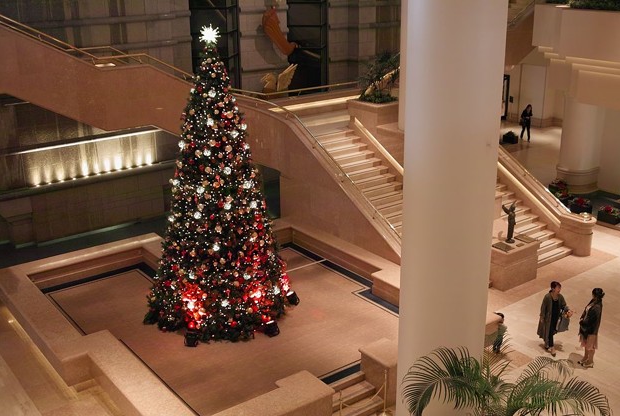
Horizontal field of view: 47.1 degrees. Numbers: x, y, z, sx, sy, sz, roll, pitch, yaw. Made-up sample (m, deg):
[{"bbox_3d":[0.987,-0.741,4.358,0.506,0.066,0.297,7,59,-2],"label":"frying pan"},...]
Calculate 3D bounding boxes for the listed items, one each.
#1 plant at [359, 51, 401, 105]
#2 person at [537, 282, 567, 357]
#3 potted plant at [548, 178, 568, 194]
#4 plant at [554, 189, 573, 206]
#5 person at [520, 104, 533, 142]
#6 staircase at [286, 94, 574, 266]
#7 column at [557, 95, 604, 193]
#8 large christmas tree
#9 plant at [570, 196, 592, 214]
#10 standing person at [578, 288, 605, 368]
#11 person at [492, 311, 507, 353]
[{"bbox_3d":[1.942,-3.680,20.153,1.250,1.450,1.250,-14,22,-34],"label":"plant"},{"bbox_3d":[4.870,2.184,14.206,0.540,1.580,0.450,-17,24,-40],"label":"person"},{"bbox_3d":[8.495,-0.753,24.372,0.450,0.470,0.580,-14,22,-34],"label":"potted plant"},{"bbox_3d":[8.277,-0.385,23.272,0.450,0.470,0.580,-14,22,-34],"label":"plant"},{"bbox_3d":[9.787,-3.838,32.055,0.520,1.620,0.420,-3,18,-6],"label":"person"},{"bbox_3d":[3.316,-0.499,19.299,6.150,3.500,5.900,-14,22,-34],"label":"staircase"},{"bbox_3d":[9.419,-2.318,24.505,1.440,3.400,1.440,-14,22,-34],"label":"column"},{"bbox_3d":[-1.956,-0.631,14.600,3.200,5.960,3.200,-1,18,0],"label":"large christmas tree"},{"bbox_3d":[8.601,-0.132,22.527,0.430,0.470,0.580,-14,22,-34],"label":"plant"},{"bbox_3d":[5.466,2.305,13.720,0.380,1.630,0.460,9,21,27],"label":"standing person"},{"bbox_3d":[3.815,2.505,14.383,0.270,0.880,0.310,-8,20,-21],"label":"person"}]

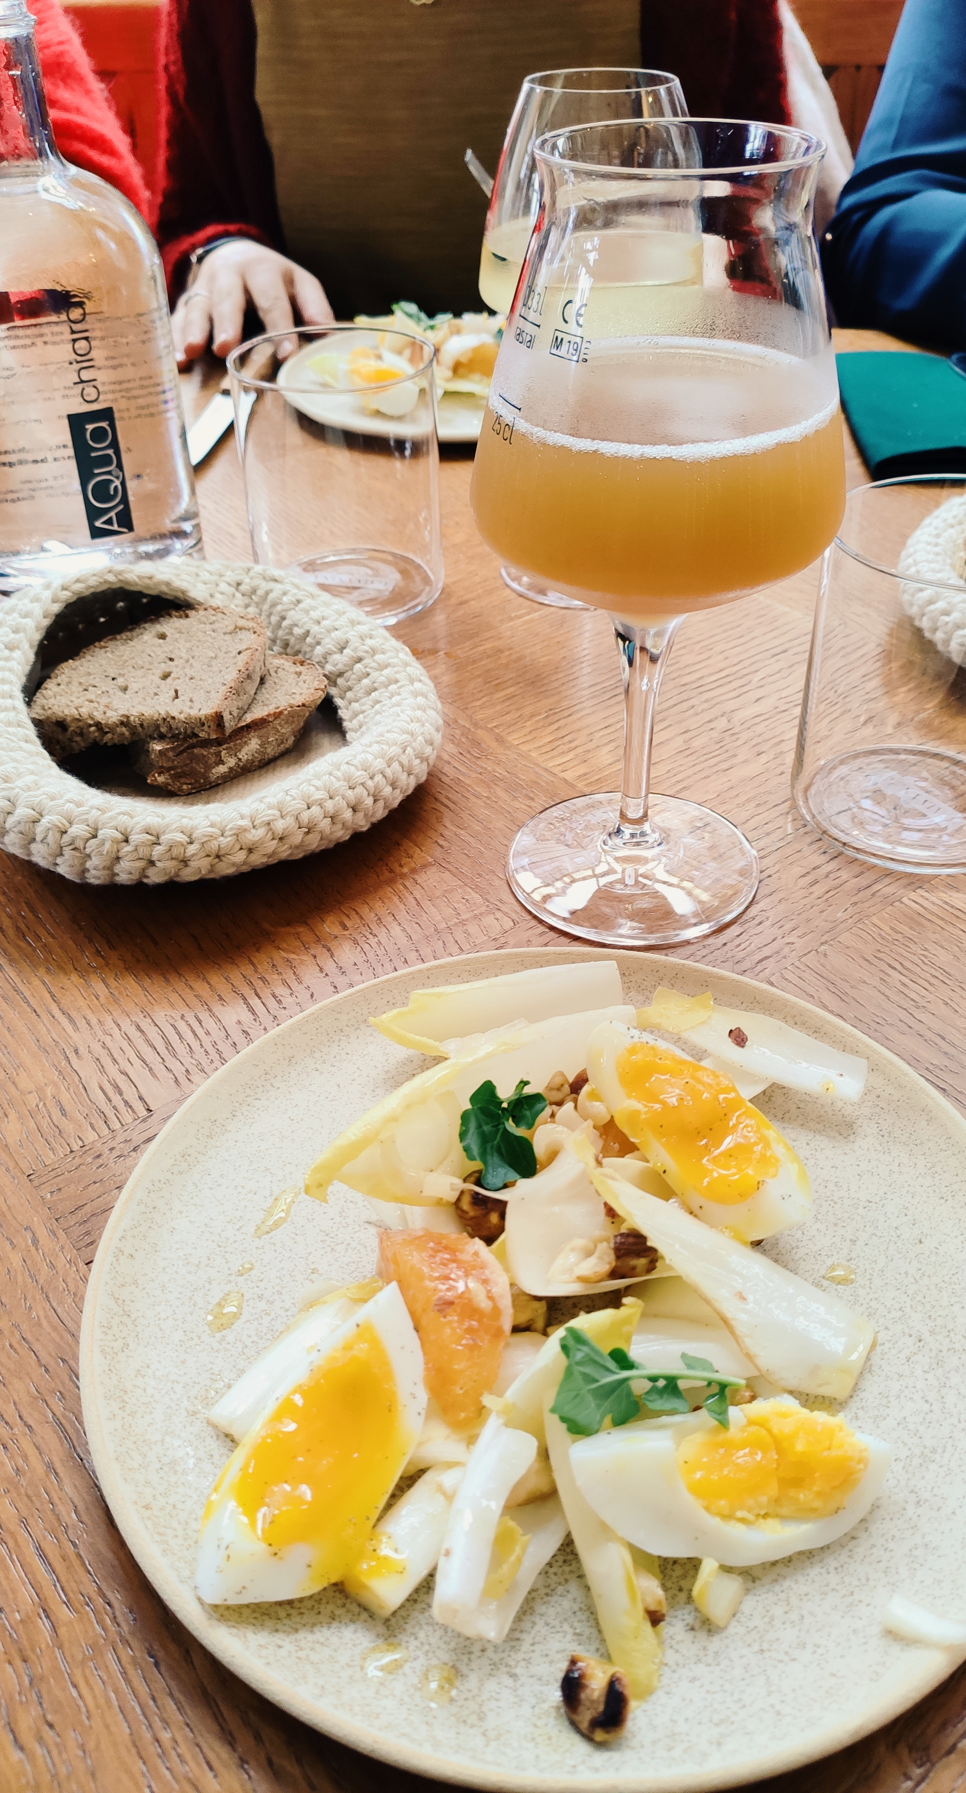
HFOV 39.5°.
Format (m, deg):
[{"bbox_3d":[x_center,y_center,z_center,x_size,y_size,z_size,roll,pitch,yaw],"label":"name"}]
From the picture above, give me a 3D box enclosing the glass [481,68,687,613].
[{"bbox_3d":[0.043,-0.209,0.518,0.085,0.181,0.085,-2,39,0],"label":"glass"}]

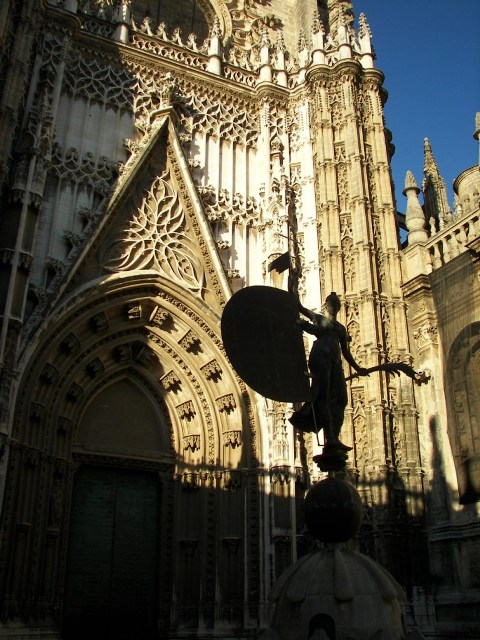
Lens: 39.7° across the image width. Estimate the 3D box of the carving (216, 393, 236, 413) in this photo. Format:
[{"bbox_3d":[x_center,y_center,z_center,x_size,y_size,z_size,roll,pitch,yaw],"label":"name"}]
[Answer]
[{"bbox_3d":[-0.598,3.657,29.503,0.720,0.620,0.500,-18,-15,5],"label":"carving"}]

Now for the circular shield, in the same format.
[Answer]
[{"bbox_3d":[0.502,0.482,13.100,1.900,2.400,0.300,13,-29,-25],"label":"circular shield"}]

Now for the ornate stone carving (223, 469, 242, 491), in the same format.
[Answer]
[{"bbox_3d":[-0.361,6.754,28.274,0.720,0.680,0.500,-4,-24,9],"label":"ornate stone carving"}]

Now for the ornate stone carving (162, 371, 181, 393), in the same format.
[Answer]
[{"bbox_3d":[-3.134,2.774,30.018,0.720,0.640,0.500,-35,-2,2],"label":"ornate stone carving"}]

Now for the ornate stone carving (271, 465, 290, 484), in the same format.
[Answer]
[{"bbox_3d":[1.551,5.917,25.493,0.820,0.780,0.550,9,-27,-17],"label":"ornate stone carving"}]

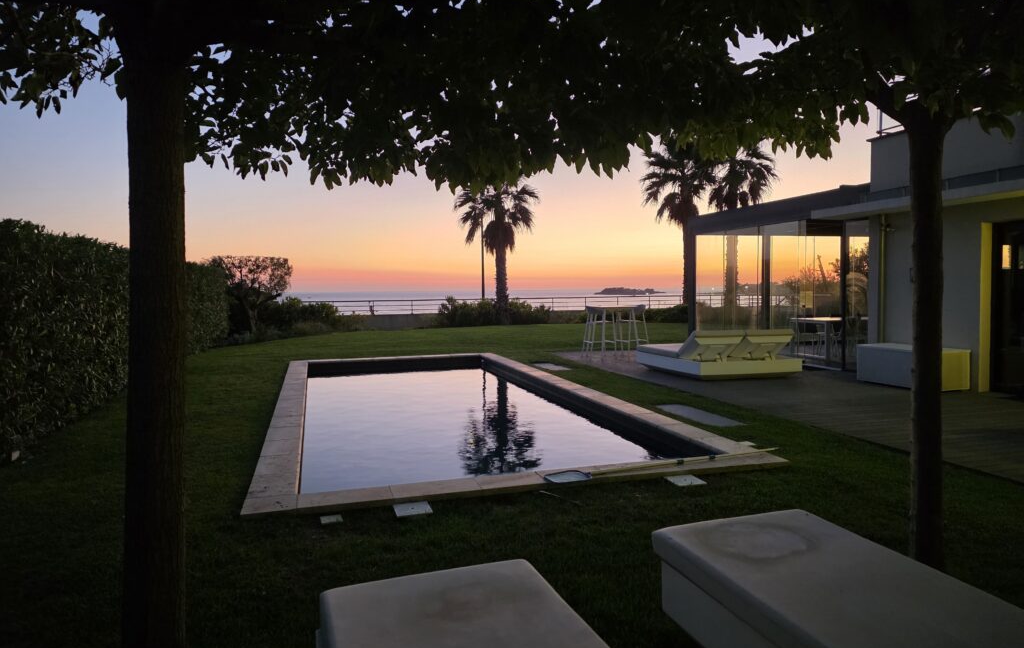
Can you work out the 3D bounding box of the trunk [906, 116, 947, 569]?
[{"bbox_3d":[1.899,0.115,3.117,0.160,2.105,0.160,-2,3,-16],"label":"trunk"}]

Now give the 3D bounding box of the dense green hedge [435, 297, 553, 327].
[{"bbox_3d":[-0.796,-0.517,26.136,4.300,1.120,1.500,-2,3,-25],"label":"dense green hedge"}]

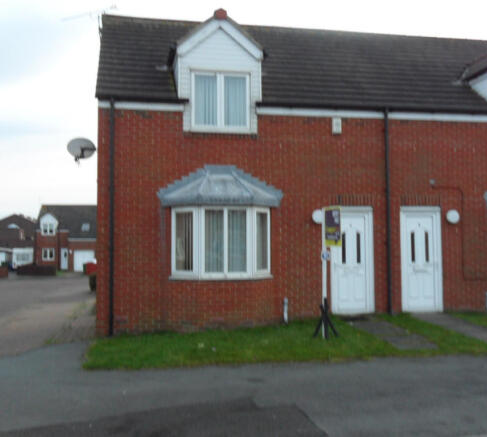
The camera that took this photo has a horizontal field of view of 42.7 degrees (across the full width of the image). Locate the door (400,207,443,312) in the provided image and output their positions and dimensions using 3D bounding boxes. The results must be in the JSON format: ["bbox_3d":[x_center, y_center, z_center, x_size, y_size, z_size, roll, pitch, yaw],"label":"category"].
[{"bbox_3d":[3.624,0.836,12.707,0.905,2.135,0.090,0,-3,-13],"label":"door"}]

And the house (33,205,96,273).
[{"bbox_3d":[-16.817,1.968,61.904,6.600,6.600,8.000,0,-3,-11],"label":"house"}]

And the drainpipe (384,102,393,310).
[{"bbox_3d":[2.898,-0.162,12.472,0.084,4.120,0.090,0,-3,-13],"label":"drainpipe"}]

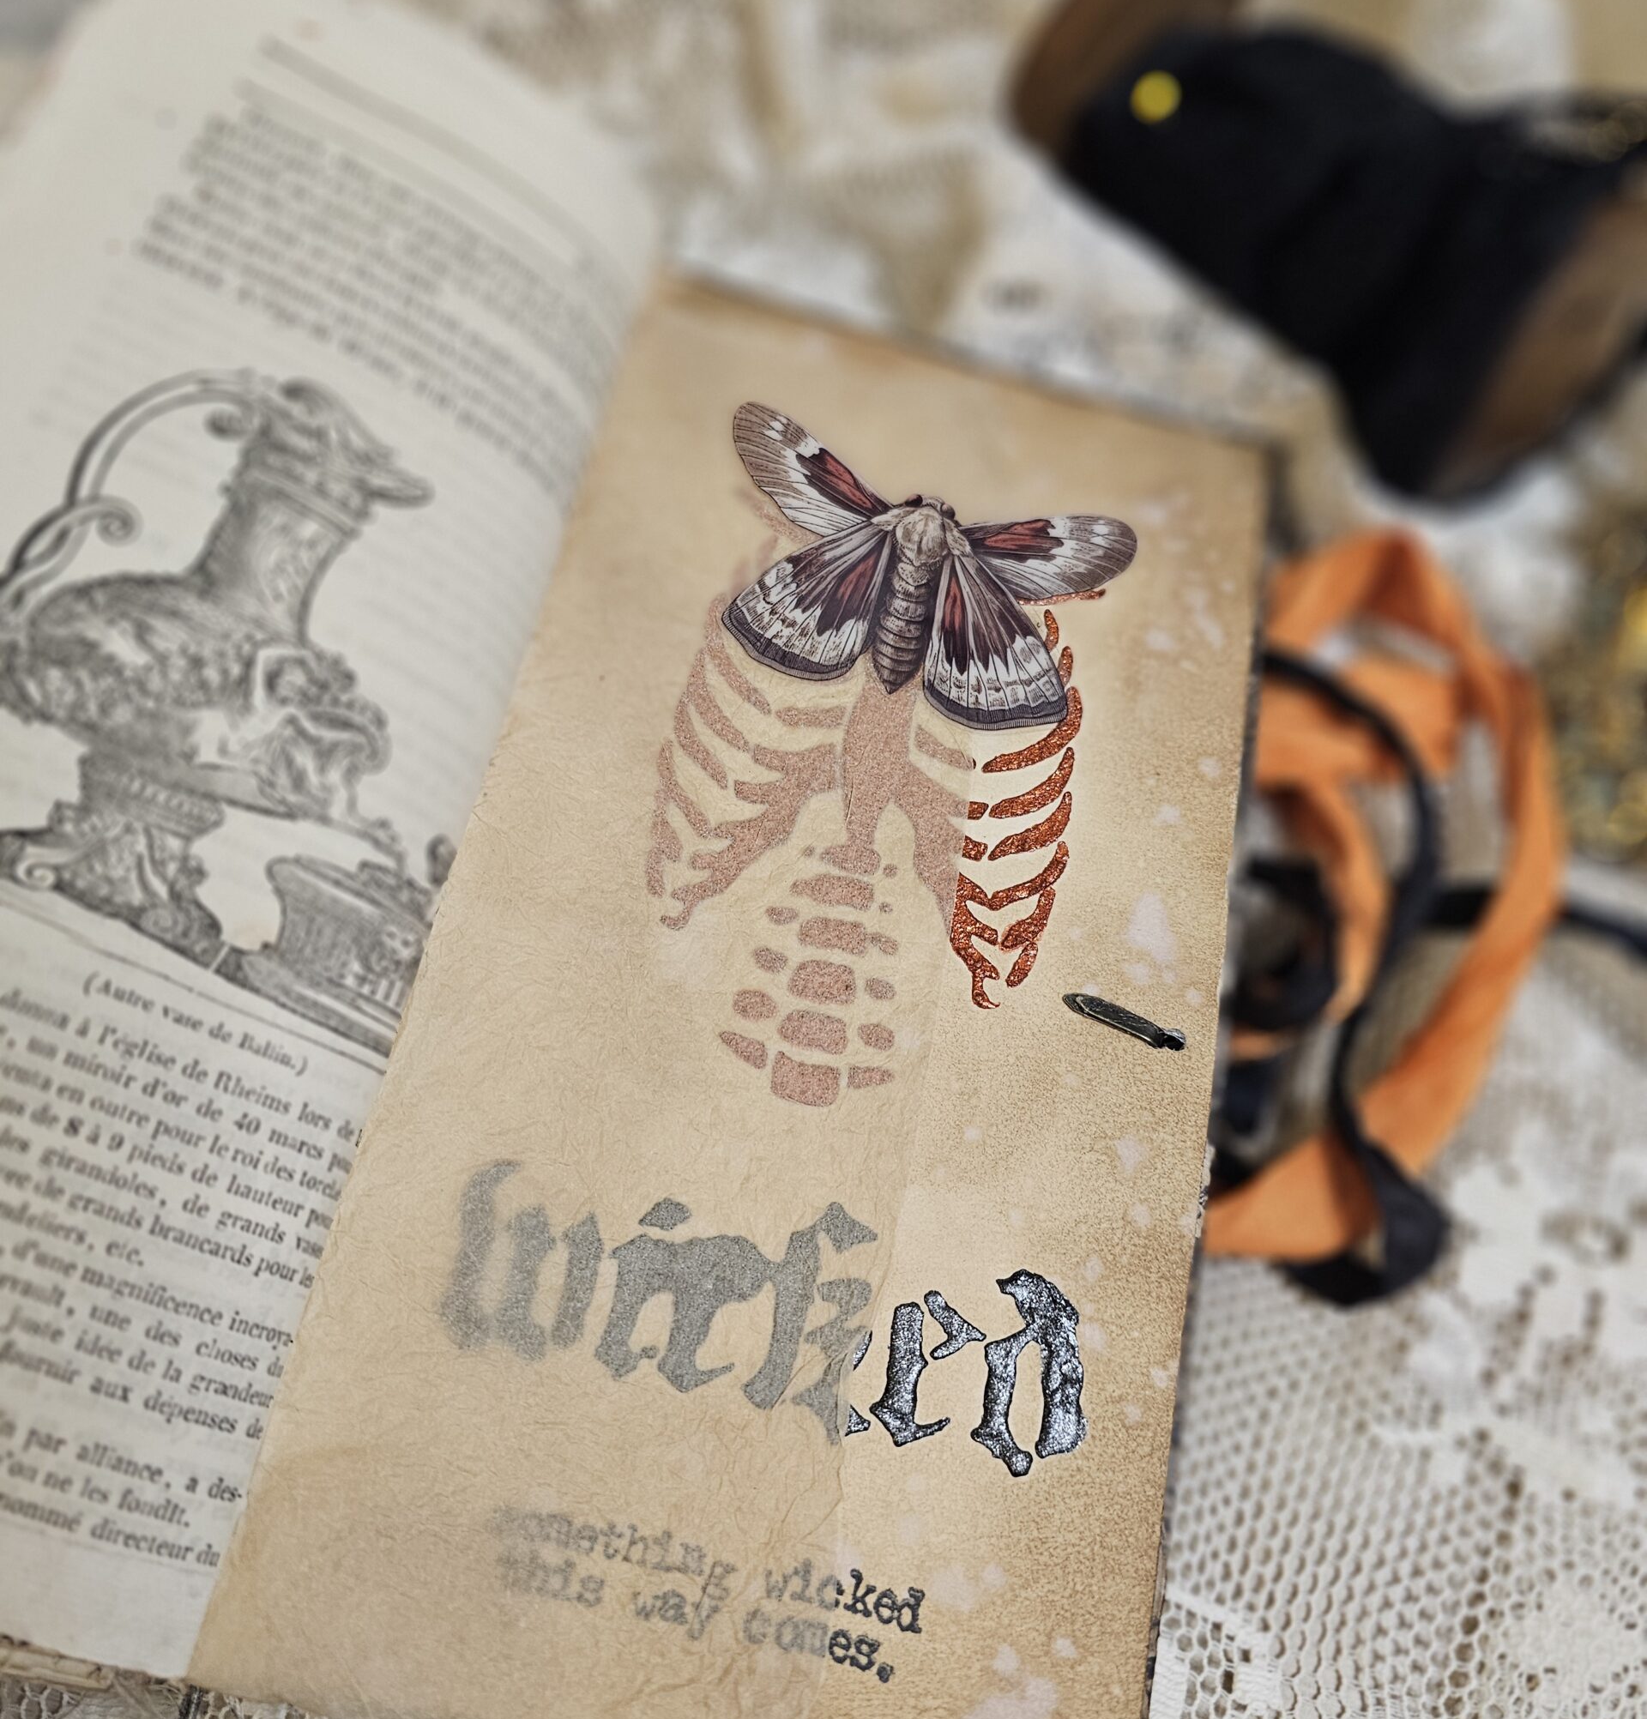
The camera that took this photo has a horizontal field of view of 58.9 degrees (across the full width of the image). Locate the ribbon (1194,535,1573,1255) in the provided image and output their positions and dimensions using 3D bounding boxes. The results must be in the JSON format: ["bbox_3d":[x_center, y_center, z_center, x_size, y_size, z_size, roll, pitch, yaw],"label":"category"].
[{"bbox_3d":[0.068,-0.001,0.184,0.052,0.013,0.112,10,60,3],"label":"ribbon"}]

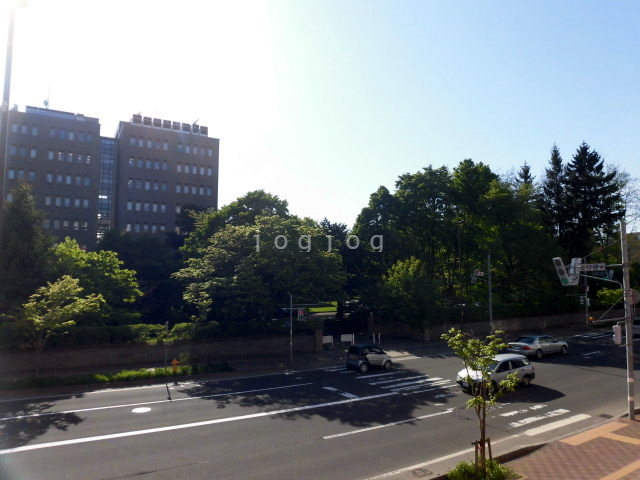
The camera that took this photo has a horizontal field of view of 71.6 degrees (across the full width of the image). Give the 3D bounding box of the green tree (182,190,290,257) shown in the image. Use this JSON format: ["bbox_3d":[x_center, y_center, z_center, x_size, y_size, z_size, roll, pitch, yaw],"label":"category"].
[{"bbox_3d":[-7.880,1.944,41.473,10.800,13.117,10.500,1,-5,0],"label":"green tree"}]

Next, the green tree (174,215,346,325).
[{"bbox_3d":[-4.646,2.954,33.868,12.800,9.725,11.800,1,-5,0],"label":"green tree"}]

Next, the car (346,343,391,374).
[{"bbox_3d":[2.966,7.005,26.800,2.650,1.500,1.520,3,-5,-30],"label":"car"}]

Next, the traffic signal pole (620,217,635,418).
[{"bbox_3d":[12.218,3.060,17.648,0.260,7.950,0.260,3,-5,-30],"label":"traffic signal pole"}]

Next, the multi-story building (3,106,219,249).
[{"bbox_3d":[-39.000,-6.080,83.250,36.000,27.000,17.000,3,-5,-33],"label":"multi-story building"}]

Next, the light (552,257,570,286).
[{"bbox_3d":[10.899,1.420,20.000,0.350,1.200,0.420,-22,4,-20],"label":"light"}]

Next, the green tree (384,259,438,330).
[{"bbox_3d":[8.558,5.140,41.500,5.200,7.100,4.800,0,-4,12],"label":"green tree"}]

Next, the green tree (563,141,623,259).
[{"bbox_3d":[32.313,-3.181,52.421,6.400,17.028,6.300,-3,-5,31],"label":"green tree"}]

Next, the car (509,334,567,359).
[{"bbox_3d":[14.777,7.026,29.777,4.650,1.440,1.750,3,-5,-31],"label":"car"}]

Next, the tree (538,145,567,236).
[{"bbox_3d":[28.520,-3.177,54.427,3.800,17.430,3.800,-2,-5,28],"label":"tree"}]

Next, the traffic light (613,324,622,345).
[{"bbox_3d":[12.203,3.876,18.200,0.360,0.750,0.230,3,-5,-30],"label":"traffic light"}]

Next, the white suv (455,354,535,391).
[{"bbox_3d":[8.975,6.731,22.600,4.200,1.530,1.690,3,-5,-30],"label":"white suv"}]

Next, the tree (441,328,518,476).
[{"bbox_3d":[4.522,4.587,12.500,2.100,4.050,2.000,-1,-4,20],"label":"tree"}]

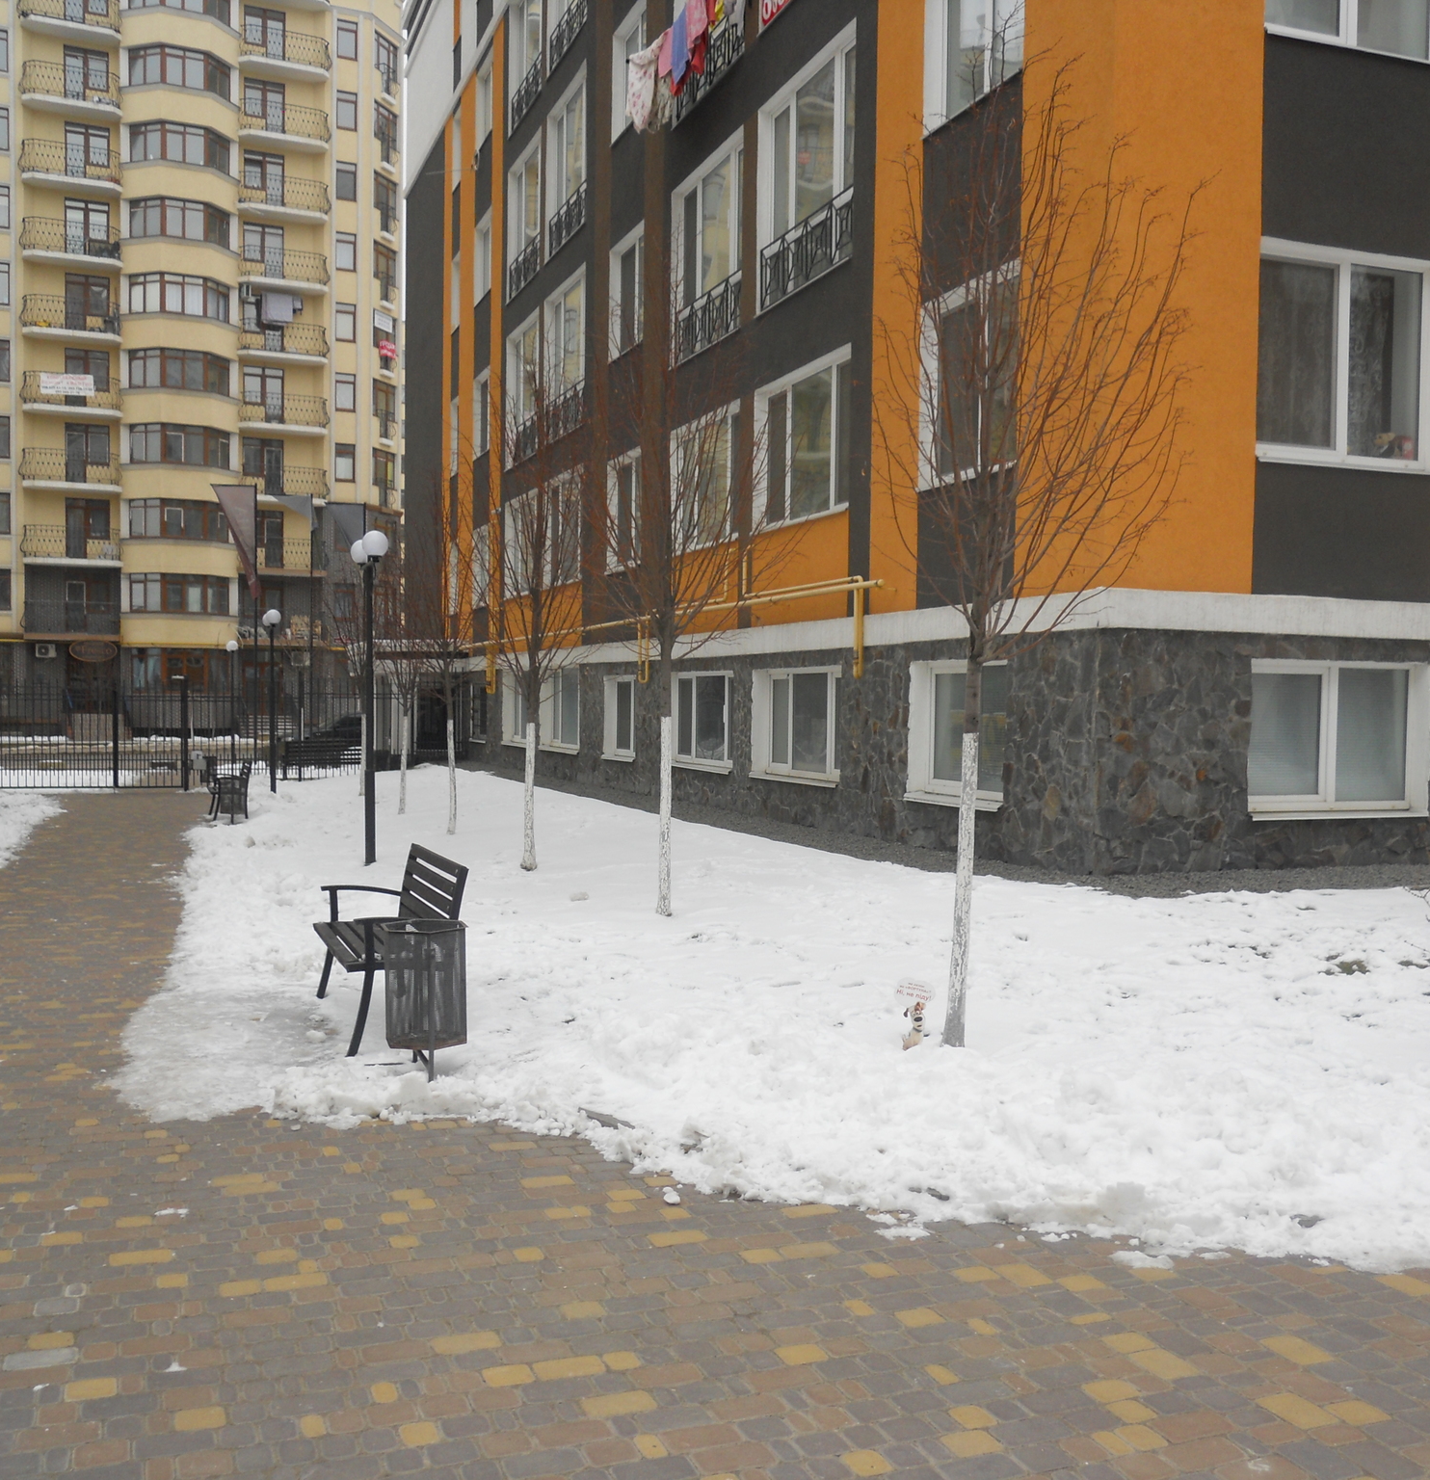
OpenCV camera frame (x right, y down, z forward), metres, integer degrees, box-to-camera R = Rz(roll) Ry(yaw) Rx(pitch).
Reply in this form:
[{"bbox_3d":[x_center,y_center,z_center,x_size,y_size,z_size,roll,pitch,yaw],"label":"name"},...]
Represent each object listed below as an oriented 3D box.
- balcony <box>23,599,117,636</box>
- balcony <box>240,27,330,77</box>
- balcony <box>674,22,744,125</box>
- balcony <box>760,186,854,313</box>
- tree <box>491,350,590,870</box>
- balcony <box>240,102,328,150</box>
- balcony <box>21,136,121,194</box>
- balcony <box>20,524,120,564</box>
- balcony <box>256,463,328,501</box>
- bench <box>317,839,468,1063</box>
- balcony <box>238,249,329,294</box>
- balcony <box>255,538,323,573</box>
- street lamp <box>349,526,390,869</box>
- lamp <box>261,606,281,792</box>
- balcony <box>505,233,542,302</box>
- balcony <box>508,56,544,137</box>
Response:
[{"bbox_3d":[-25.518,-4.752,63.304,3.600,1.430,1.200,0,1,-27],"label":"balcony"},{"bbox_3d":[-18.107,-28.582,66.892,3.665,1.514,1.350,0,2,-27],"label":"balcony"},{"bbox_3d":[-0.039,-8.223,19.442,0.100,0.690,2.499,0,1,-19],"label":"balcony"},{"bbox_3d":[0.948,-5.009,16.576,0.100,0.666,2.475,0,1,-19],"label":"balcony"},{"bbox_3d":[-1.584,-1.173,14.448,1.000,4.700,1.000,0,1,-20],"label":"tree"},{"bbox_3d":[-17.524,-25.125,65.548,3.658,1.480,1.200,0,1,-26],"label":"balcony"},{"bbox_3d":[-24.888,-22.200,62.044,3.745,1.480,1.200,0,1,-26],"label":"balcony"},{"bbox_3d":[-25.659,-7.656,63.701,3.690,1.439,1.350,0,2,-27],"label":"balcony"},{"bbox_3d":[-17.736,-10.380,65.887,3.626,1.480,1.200,0,1,-26],"label":"balcony"},{"bbox_3d":[-1.575,0.959,7.660,0.540,0.820,1.420,0,1,-20],"label":"bench"},{"bbox_3d":[-17.612,-19.227,65.682,3.639,1.480,1.200,0,1,-26],"label":"balcony"},{"bbox_3d":[-18.179,-7.726,67.370,3.600,1.430,1.200,0,1,-27],"label":"balcony"},{"bbox_3d":[-3.338,-0.394,15.564,0.260,3.230,1.150,0,1,-20],"label":"street lamp"},{"bbox_3d":[-7.457,-0.659,27.063,0.260,3.100,1.100,0,1,-19],"label":"lamp"},{"bbox_3d":[-3.418,-8.525,29.053,0.100,0.690,2.582,0,1,-19],"label":"balcony"},{"bbox_3d":[-3.167,-10.803,26.787,0.200,0.593,2.344,0,1,-20],"label":"balcony"}]

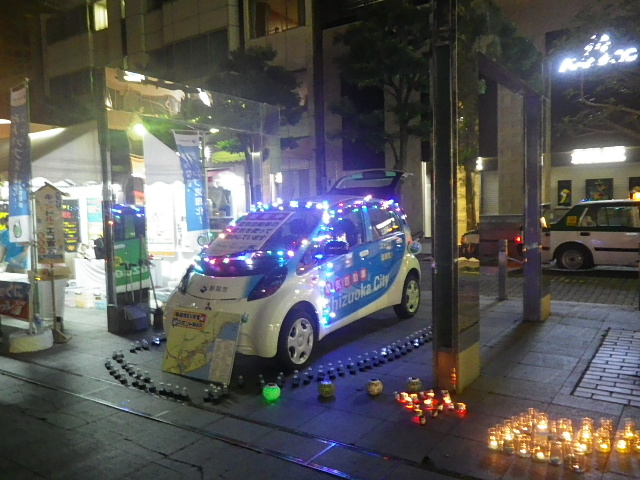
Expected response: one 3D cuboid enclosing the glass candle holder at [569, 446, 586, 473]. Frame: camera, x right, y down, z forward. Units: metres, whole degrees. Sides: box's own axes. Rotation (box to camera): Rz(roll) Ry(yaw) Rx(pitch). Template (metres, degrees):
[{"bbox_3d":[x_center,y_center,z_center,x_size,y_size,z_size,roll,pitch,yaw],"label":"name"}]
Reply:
[{"bbox_3d":[1.349,1.148,2.705,0.067,0.102,0.067,-1,3,0],"label":"glass candle holder"}]

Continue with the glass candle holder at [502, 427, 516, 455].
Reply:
[{"bbox_3d":[1.103,1.176,3.014,0.069,0.110,0.069,-2,3,0],"label":"glass candle holder"}]

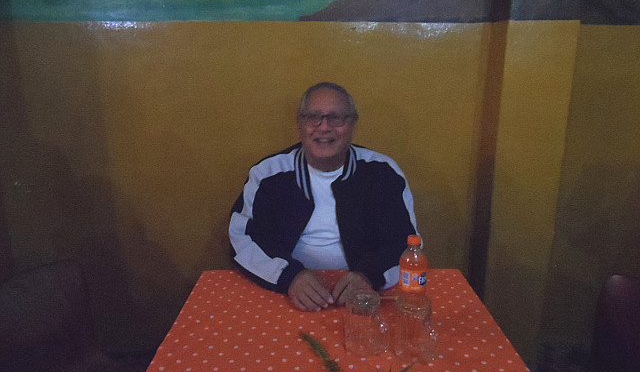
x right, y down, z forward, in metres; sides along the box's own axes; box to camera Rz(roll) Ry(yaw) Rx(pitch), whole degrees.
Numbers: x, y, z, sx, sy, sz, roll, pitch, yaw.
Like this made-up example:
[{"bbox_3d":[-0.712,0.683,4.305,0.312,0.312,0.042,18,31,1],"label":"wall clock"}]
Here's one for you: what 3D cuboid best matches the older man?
[{"bbox_3d":[0.010,0.322,1.397,0.570,1.270,0.620,0,13,0],"label":"older man"}]

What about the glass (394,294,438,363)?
[{"bbox_3d":[0.196,0.289,0.886,0.070,0.110,0.098,-9,16,-34],"label":"glass"}]

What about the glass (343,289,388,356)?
[{"bbox_3d":[0.098,0.283,0.909,0.098,0.110,0.070,13,18,43],"label":"glass"}]

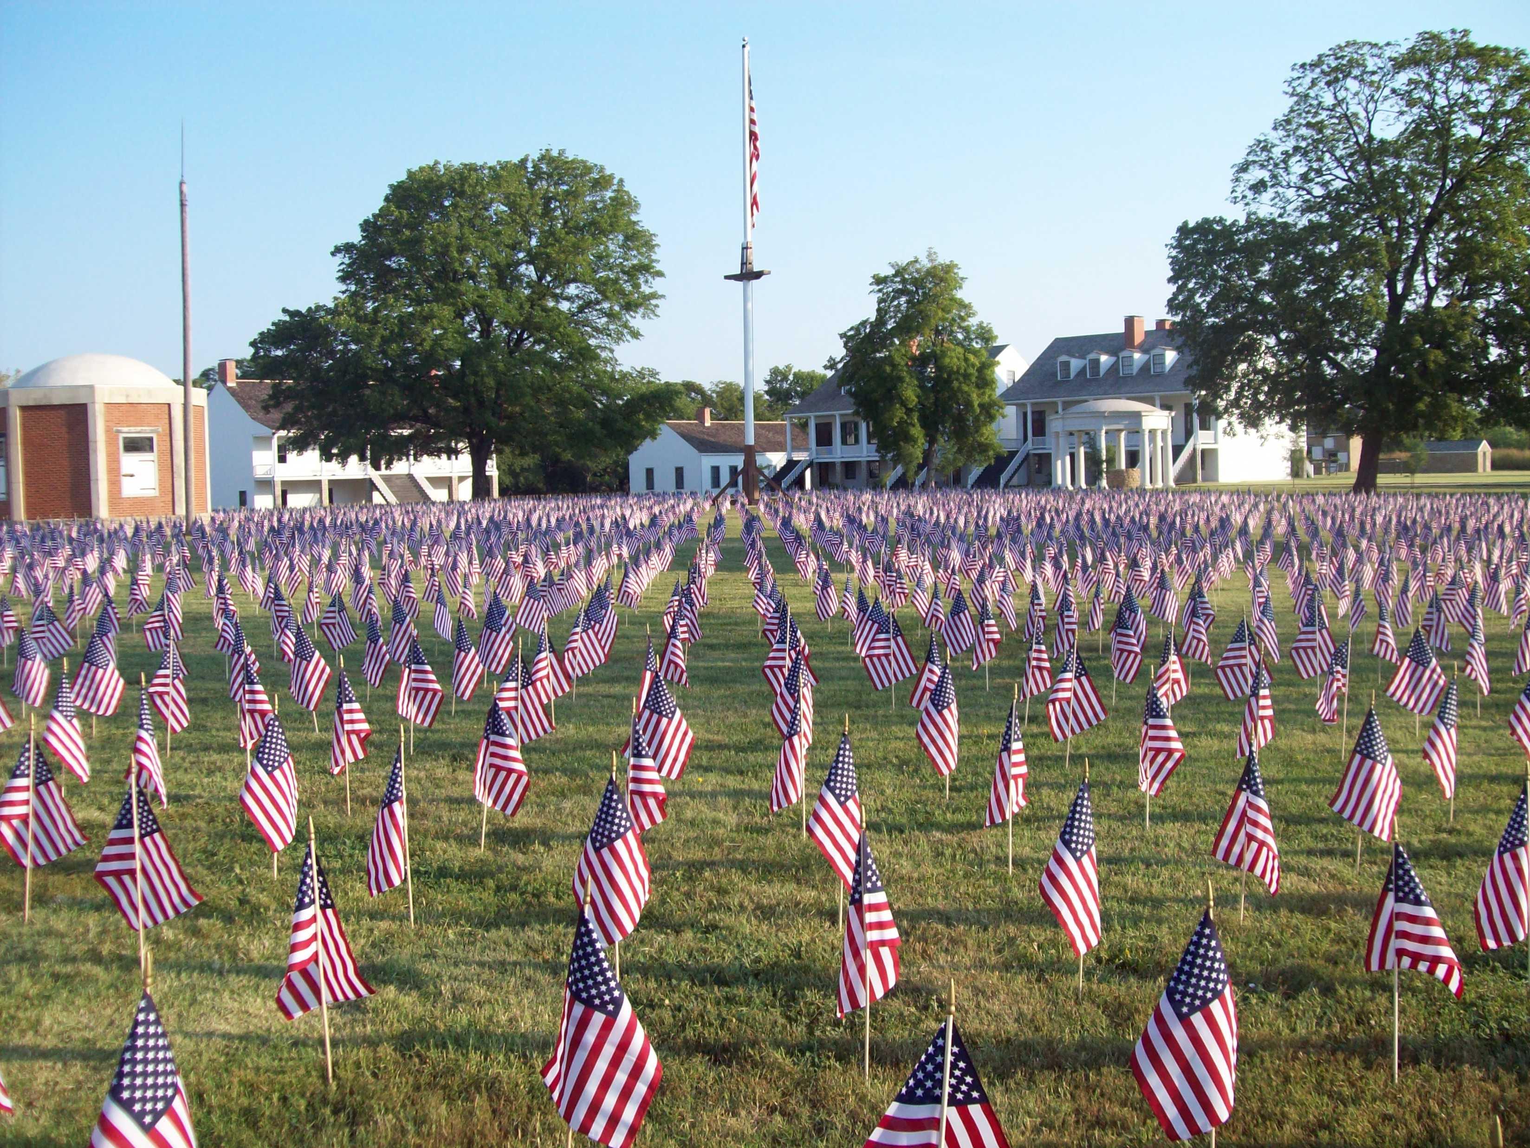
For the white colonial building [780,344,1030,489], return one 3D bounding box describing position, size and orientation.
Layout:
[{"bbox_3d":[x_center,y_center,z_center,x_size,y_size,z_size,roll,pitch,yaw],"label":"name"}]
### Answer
[{"bbox_3d":[11.038,-10.816,111.257,15.000,9.800,13.000,3,5,43],"label":"white colonial building"}]

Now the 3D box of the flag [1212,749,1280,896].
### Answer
[{"bbox_3d":[1.623,0.839,5.367,0.227,0.486,0.150,1,4,9],"label":"flag"}]

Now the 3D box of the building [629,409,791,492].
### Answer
[{"bbox_3d":[-2.700,-9.600,125.000,13.000,6.800,9.500,-4,5,-39],"label":"building"}]

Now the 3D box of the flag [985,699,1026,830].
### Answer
[{"bbox_3d":[0.938,0.731,6.180,0.163,0.501,0.140,0,4,9],"label":"flag"}]

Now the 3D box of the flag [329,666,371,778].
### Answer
[{"bbox_3d":[-1.828,0.651,7.014,0.179,0.475,0.140,0,4,-7],"label":"flag"}]

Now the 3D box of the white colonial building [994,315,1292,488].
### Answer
[{"bbox_3d":[27.100,-12.300,112.400,12.500,11.500,17.000,-4,5,-39],"label":"white colonial building"}]

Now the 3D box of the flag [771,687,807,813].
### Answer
[{"bbox_3d":[0.101,0.746,6.689,0.160,0.523,0.160,-1,4,1],"label":"flag"}]

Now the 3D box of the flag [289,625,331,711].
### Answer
[{"bbox_3d":[-2.812,0.581,9.850,0.274,0.548,0.140,-2,4,-16],"label":"flag"}]

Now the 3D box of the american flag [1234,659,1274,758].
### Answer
[{"bbox_3d":[2.399,0.650,7.800,0.199,0.498,0.150,0,4,17],"label":"american flag"}]

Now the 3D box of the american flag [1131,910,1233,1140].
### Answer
[{"bbox_3d":[0.837,0.903,3.190,0.209,0.458,0.160,0,4,7],"label":"american flag"}]

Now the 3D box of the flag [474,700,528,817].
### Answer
[{"bbox_3d":[-1.096,0.766,6.600,0.223,0.486,0.140,-2,4,-9],"label":"flag"}]

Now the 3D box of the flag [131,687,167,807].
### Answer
[{"bbox_3d":[-2.699,0.764,6.970,0.157,0.508,0.140,-2,4,-21],"label":"flag"}]

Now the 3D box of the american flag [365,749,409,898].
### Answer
[{"bbox_3d":[-1.317,0.861,5.550,0.154,0.534,0.180,-2,4,-14],"label":"american flag"}]

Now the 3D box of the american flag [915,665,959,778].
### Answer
[{"bbox_3d":[0.768,0.659,7.100,0.200,0.500,0.140,0,4,4],"label":"american flag"}]

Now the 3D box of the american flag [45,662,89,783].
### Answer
[{"bbox_3d":[-3.435,0.738,7.830,0.218,0.576,0.150,-3,4,-24],"label":"american flag"}]

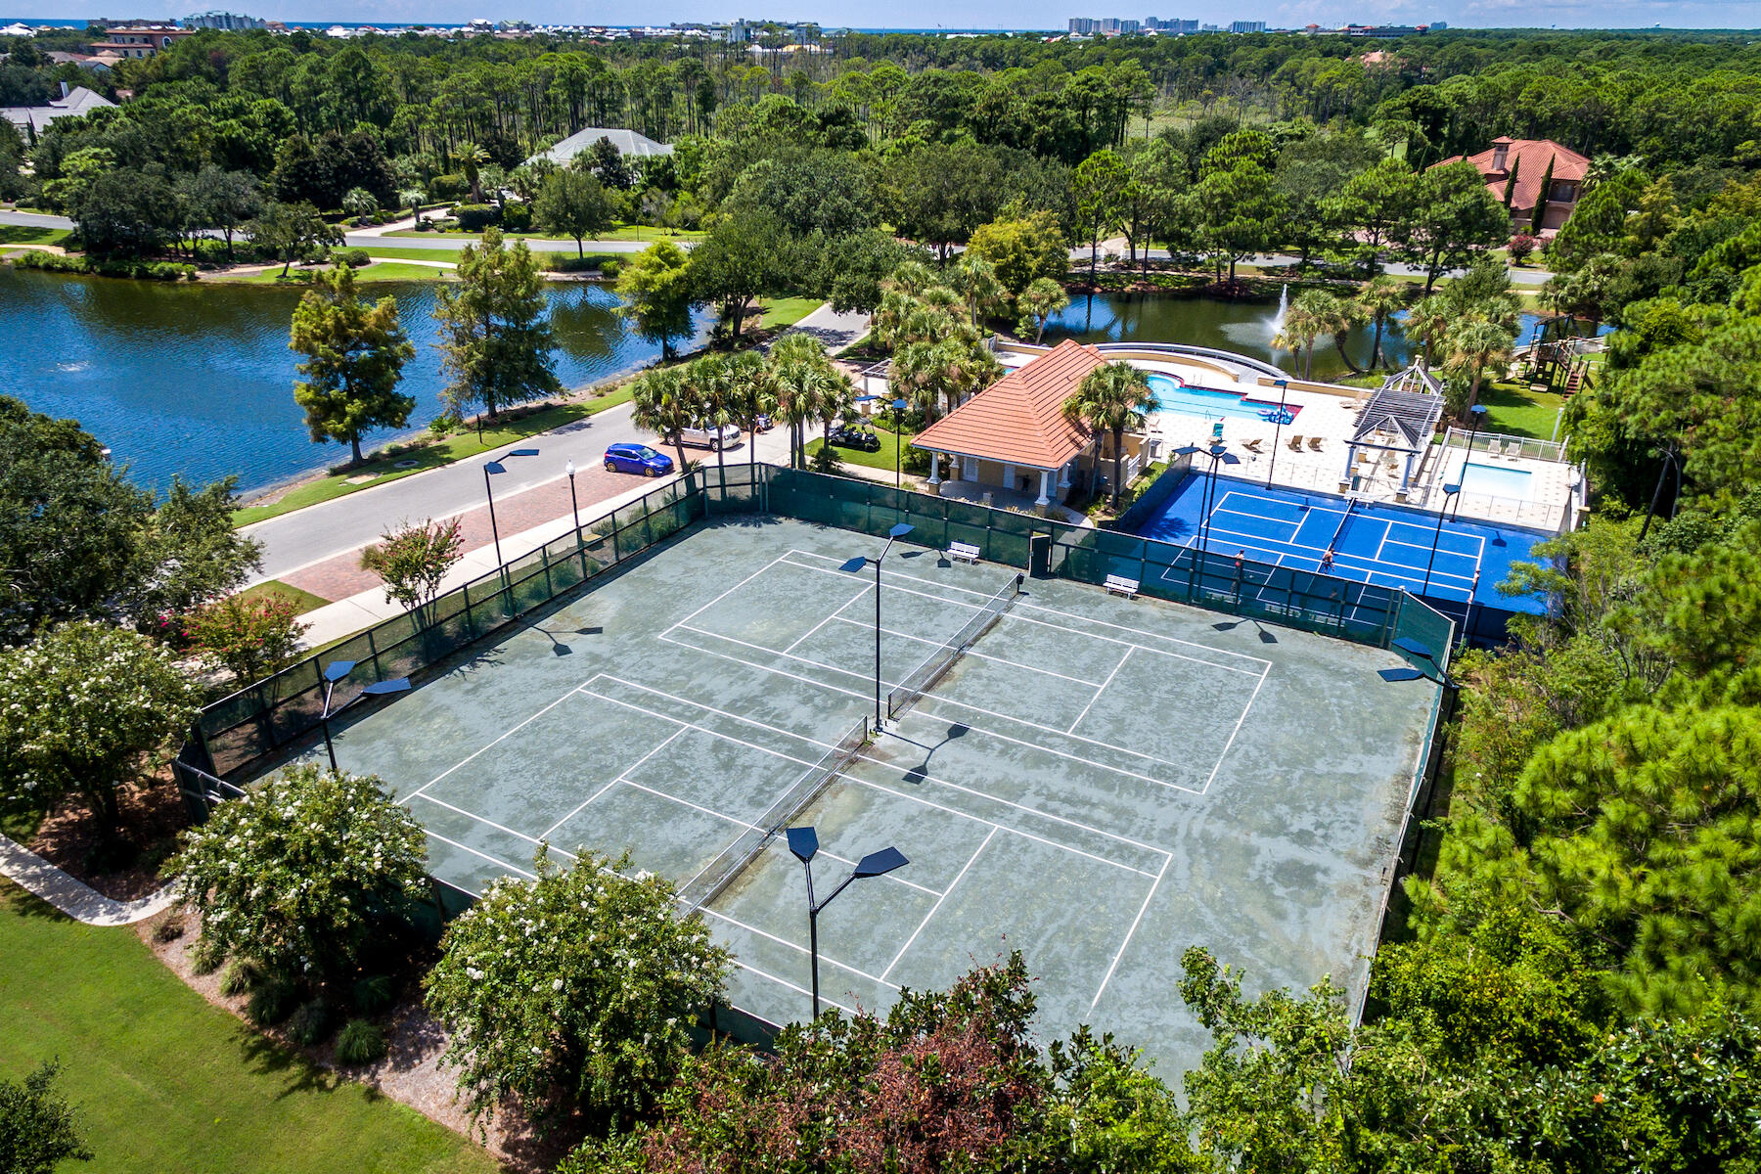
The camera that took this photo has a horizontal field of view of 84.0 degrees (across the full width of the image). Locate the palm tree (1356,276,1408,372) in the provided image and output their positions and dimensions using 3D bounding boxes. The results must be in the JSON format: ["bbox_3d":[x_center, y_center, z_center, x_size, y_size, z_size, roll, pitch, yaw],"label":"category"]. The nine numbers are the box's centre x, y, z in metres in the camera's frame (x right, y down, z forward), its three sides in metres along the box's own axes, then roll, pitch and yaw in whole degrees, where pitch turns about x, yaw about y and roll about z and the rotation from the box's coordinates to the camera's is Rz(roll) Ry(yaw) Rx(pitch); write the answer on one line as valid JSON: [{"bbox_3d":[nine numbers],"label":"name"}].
[{"bbox_3d":[40.647,-21.049,78.356,3.800,7.200,3.800,13,29,24],"label":"palm tree"}]

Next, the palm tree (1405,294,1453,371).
[{"bbox_3d":[41.440,-18.110,73.670,3.600,7.020,3.600,14,33,22],"label":"palm tree"}]

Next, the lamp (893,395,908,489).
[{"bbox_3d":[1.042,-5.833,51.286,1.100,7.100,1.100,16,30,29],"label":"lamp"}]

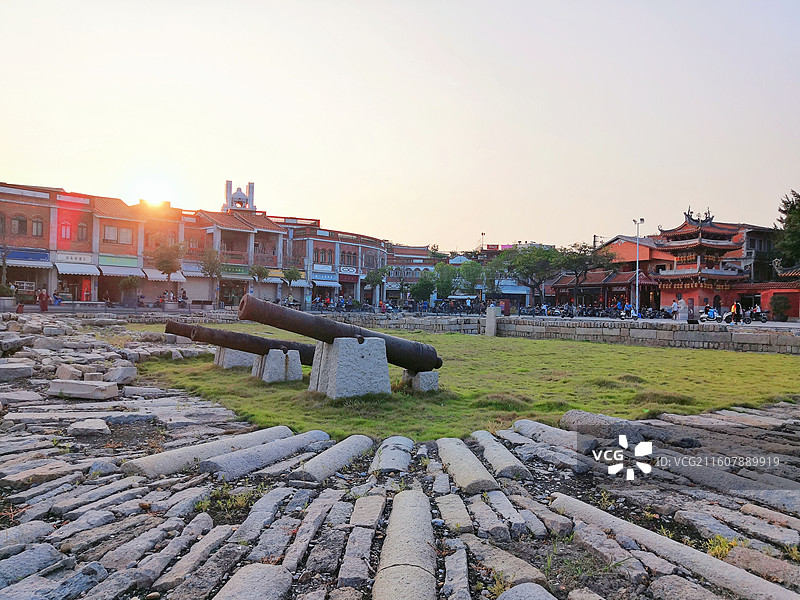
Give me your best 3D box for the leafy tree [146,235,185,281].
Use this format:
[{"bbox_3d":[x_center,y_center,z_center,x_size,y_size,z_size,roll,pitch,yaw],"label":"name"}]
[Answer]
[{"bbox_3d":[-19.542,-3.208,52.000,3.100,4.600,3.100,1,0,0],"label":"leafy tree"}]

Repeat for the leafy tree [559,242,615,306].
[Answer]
[{"bbox_3d":[18.900,-2.100,63.000,6.000,7.300,5.700,1,0,11],"label":"leafy tree"}]

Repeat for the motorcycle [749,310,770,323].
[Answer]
[{"bbox_3d":[26.465,1.157,46.000,1.750,1.100,0.700,1,0,29],"label":"motorcycle"}]

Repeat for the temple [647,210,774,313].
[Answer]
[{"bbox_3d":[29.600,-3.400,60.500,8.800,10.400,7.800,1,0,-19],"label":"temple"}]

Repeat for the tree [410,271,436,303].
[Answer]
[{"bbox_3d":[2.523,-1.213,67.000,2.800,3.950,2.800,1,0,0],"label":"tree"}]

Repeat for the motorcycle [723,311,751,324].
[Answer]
[{"bbox_3d":[23.458,1.192,43.500,1.850,1.050,0.700,1,0,31],"label":"motorcycle"}]

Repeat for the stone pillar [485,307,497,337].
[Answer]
[{"bbox_3d":[6.526,1.572,45.000,0.580,2.100,0.520,1,0,27],"label":"stone pillar"}]

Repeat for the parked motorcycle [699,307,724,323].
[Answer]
[{"bbox_3d":[22.464,1.067,45.000,1.850,1.150,0.700,1,0,31],"label":"parked motorcycle"}]

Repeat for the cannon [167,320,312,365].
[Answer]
[{"bbox_3d":[-2.381,0.809,11.067,2.700,0.380,0.420,13,-7,-35],"label":"cannon"}]

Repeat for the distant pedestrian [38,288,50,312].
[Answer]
[{"bbox_3d":[-25.637,0.022,45.000,0.650,1.640,0.420,1,0,-3],"label":"distant pedestrian"}]

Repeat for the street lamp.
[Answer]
[{"bbox_3d":[21.400,-2.900,56.000,1.150,9.000,0.500,1,0,14],"label":"street lamp"}]

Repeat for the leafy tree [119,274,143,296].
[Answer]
[{"bbox_3d":[-21.600,-1.100,50.000,1.800,2.000,1.750,1,0,-22],"label":"leafy tree"}]

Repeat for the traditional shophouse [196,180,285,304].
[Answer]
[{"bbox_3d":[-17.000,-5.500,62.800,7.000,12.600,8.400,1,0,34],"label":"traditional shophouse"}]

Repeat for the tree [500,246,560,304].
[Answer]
[{"bbox_3d":[13.300,-1.950,64.000,6.300,7.000,6.000,1,0,11],"label":"tree"}]

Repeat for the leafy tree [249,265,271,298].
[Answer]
[{"bbox_3d":[-13.100,-1.400,58.000,1.900,3.600,1.950,1,0,0],"label":"leafy tree"}]

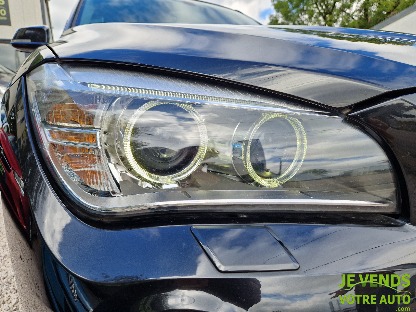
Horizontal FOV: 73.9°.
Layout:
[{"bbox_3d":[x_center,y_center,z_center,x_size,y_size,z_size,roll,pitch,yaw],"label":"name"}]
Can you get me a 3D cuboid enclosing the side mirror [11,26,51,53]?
[{"bbox_3d":[-0.989,-0.650,1.550,0.200,0.145,0.130,-5,12,-25],"label":"side mirror"}]

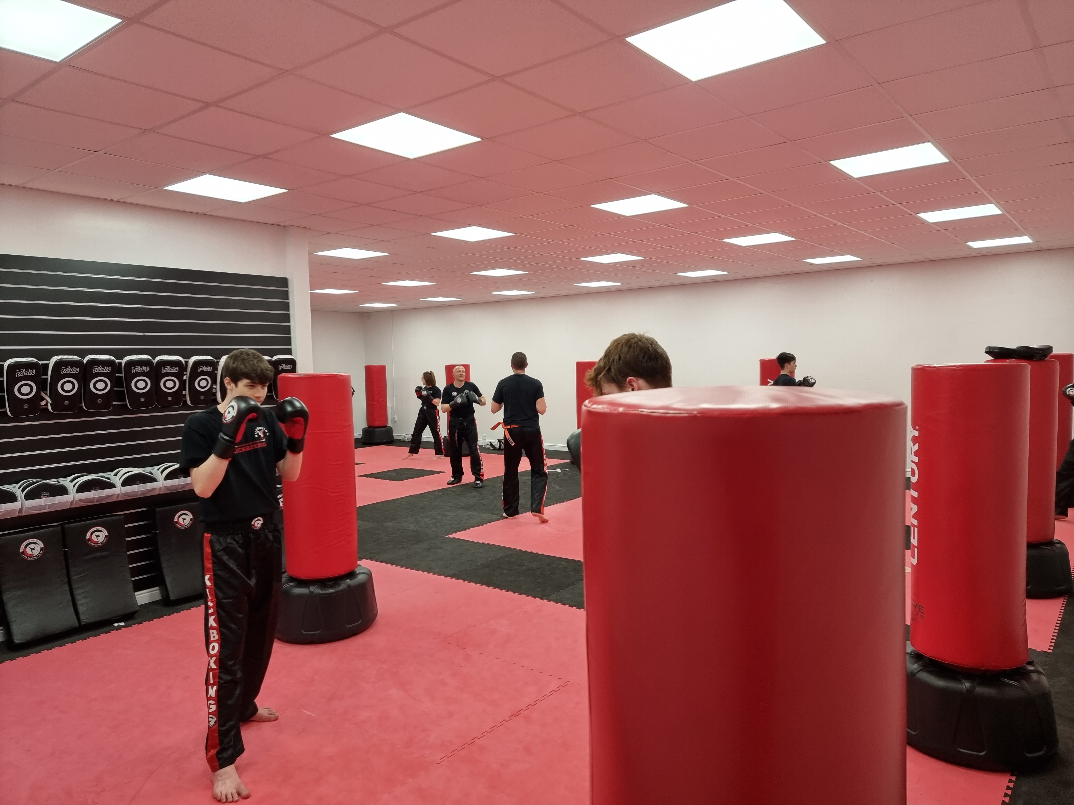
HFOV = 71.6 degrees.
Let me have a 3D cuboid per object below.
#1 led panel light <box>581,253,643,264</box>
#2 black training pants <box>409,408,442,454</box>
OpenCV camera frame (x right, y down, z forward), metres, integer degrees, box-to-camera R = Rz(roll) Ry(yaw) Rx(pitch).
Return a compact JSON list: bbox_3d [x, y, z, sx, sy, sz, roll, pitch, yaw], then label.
[{"bbox_3d":[0.891,-1.709,8.790,0.595,0.035,0.595,1,4,39],"label":"led panel light"},{"bbox_3d":[-2.048,0.532,13.779,0.570,0.920,0.420,1,4,37],"label":"black training pants"}]

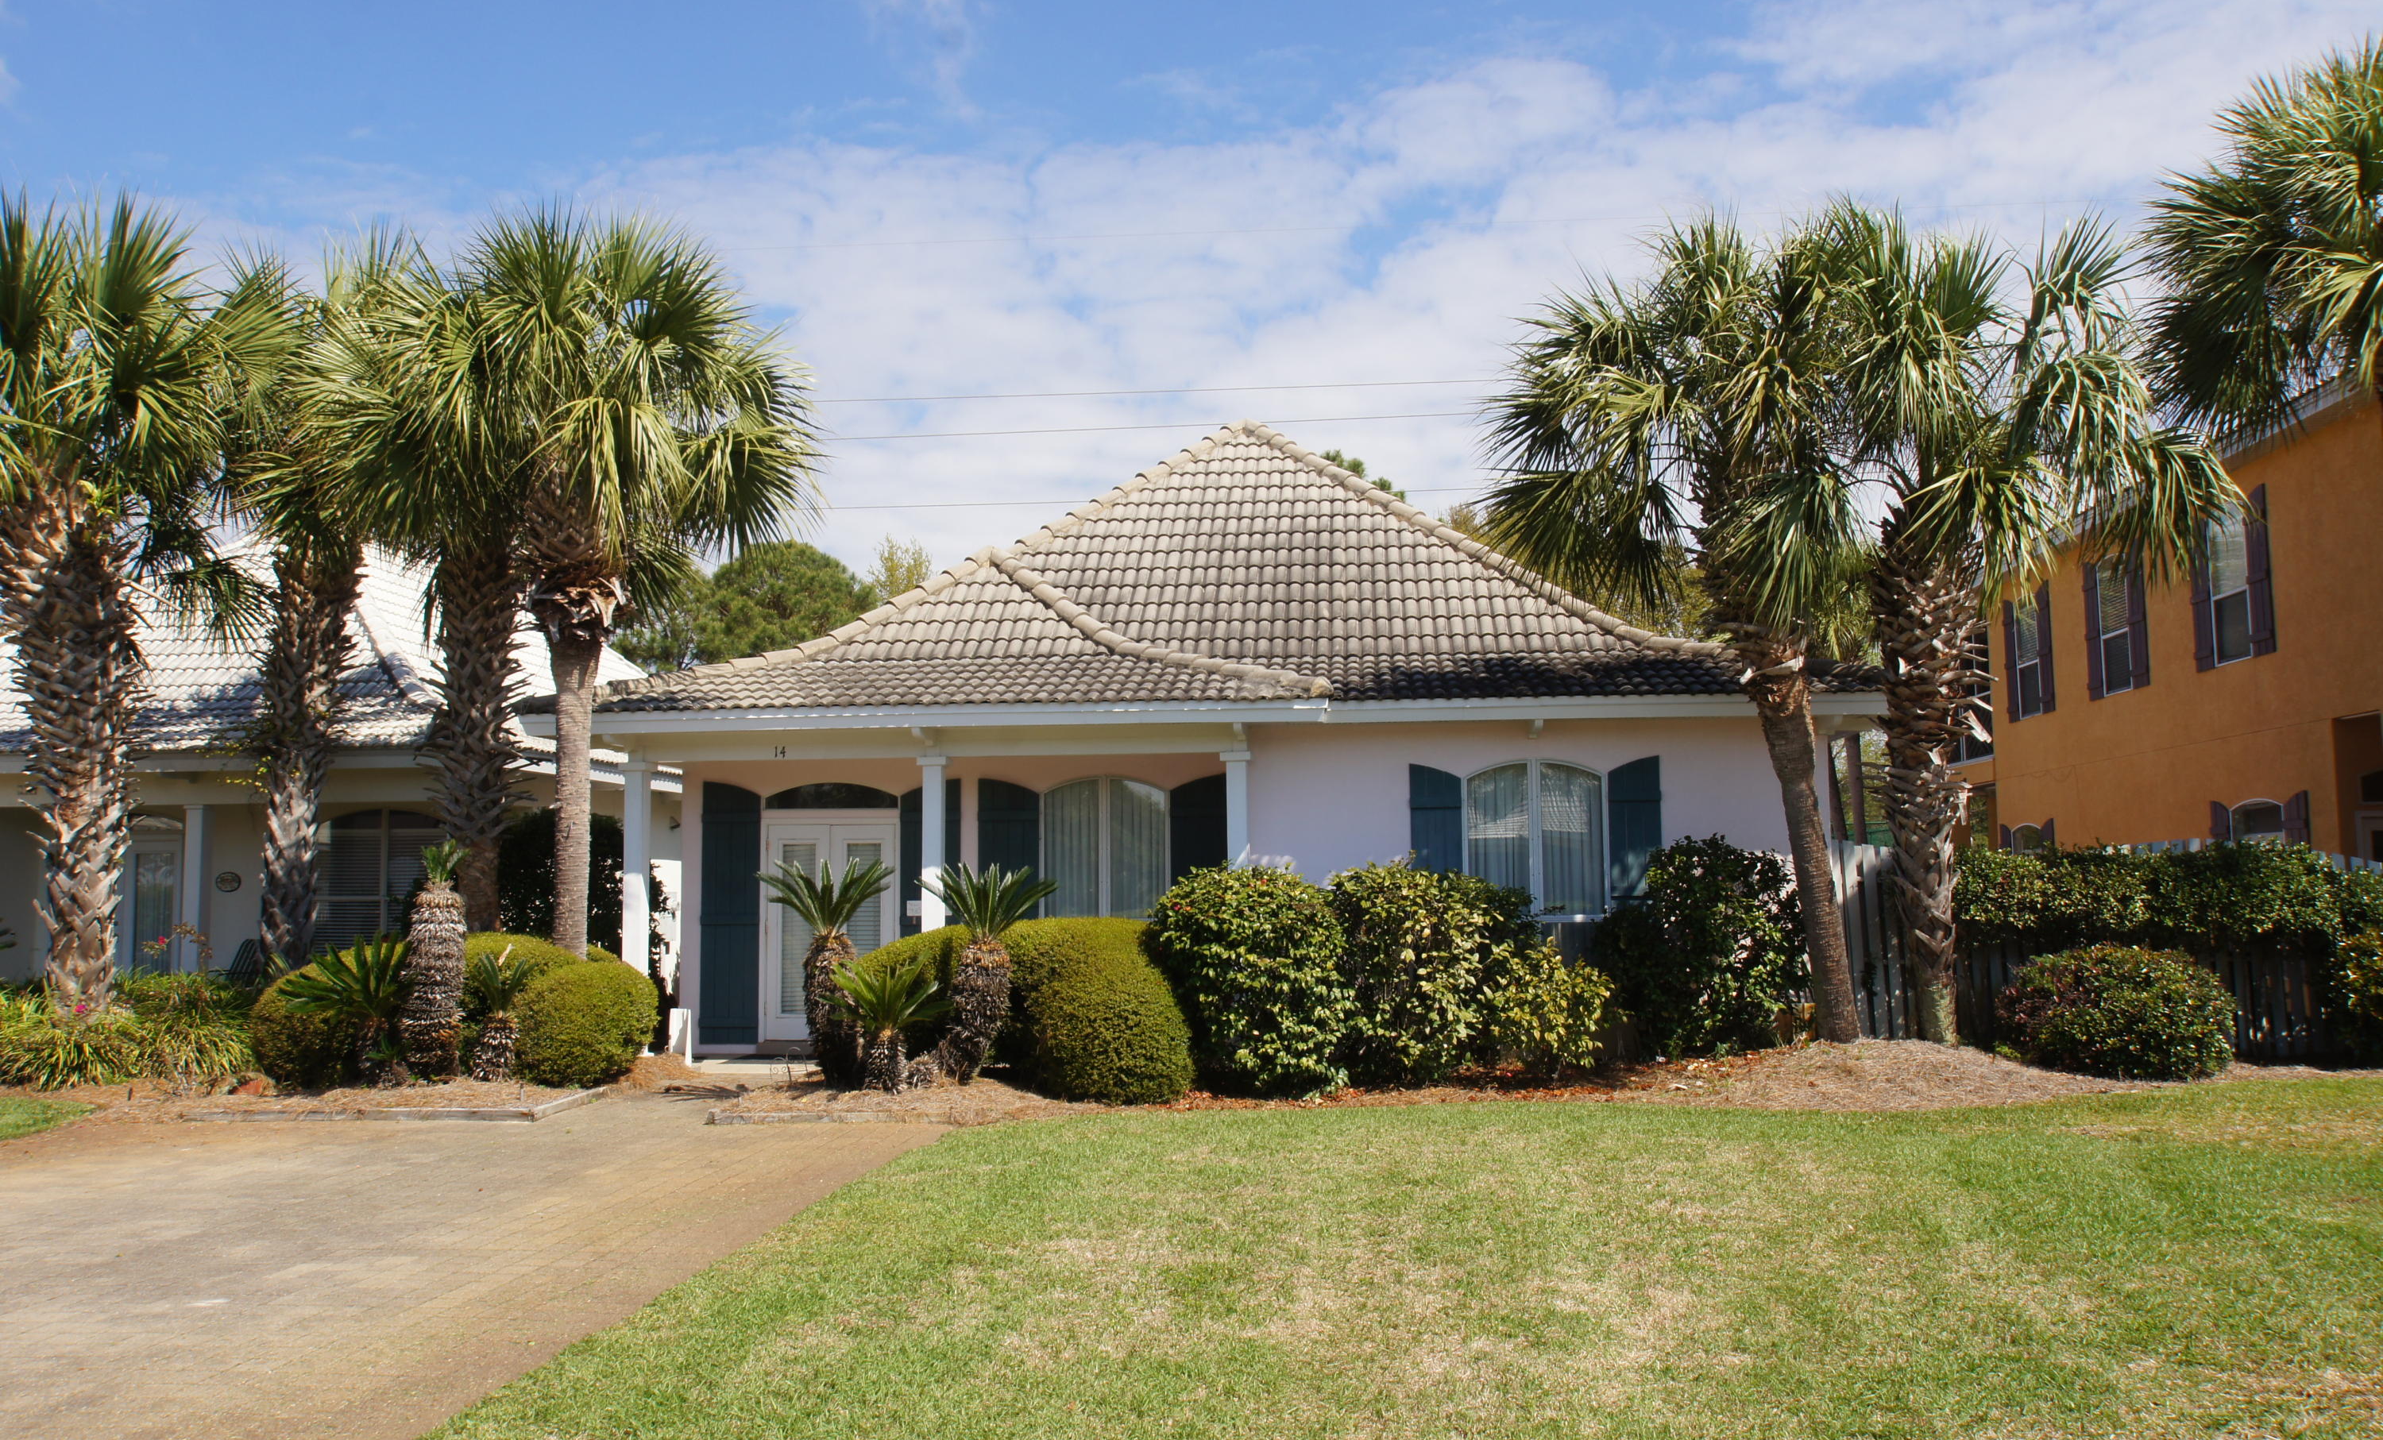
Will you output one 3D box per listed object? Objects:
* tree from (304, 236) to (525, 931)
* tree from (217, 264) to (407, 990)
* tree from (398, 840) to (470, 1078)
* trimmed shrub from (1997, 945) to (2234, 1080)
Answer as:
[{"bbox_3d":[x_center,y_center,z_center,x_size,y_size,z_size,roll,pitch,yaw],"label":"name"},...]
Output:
[{"bbox_3d":[-6.103,-0.623,15.136,2.884,7.171,2.800,0,-6,0],"label":"tree"},{"bbox_3d":[-8.285,-0.721,16.749,2.100,7.826,2.100,-1,-5,5],"label":"tree"},{"bbox_3d":[-6.276,1.989,14.783,0.600,1.986,0.580,-1,-5,5],"label":"tree"},{"bbox_3d":[7.646,2.380,14.786,1.957,1.036,1.500,-1,-5,5],"label":"trimmed shrub"}]

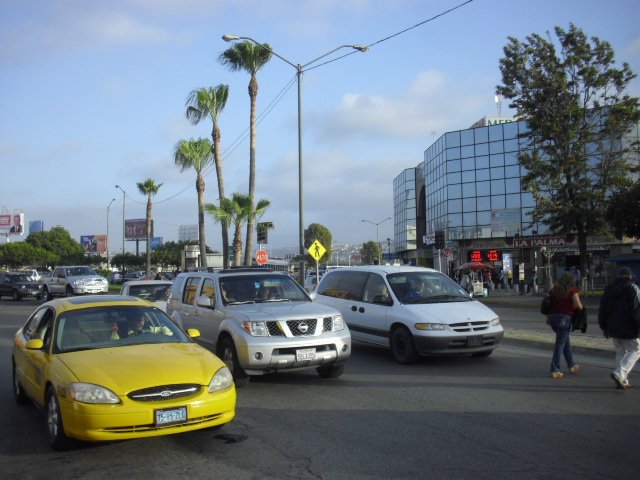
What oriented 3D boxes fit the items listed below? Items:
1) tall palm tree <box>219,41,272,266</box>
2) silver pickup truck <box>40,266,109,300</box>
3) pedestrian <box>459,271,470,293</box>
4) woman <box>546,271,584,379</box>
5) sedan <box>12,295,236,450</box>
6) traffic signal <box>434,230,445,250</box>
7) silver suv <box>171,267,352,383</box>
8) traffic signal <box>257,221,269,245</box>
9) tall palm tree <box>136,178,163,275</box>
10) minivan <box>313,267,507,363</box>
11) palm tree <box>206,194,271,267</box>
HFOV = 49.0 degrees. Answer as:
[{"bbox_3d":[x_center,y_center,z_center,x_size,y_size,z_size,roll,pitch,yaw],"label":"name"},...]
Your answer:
[{"bbox_3d":[-3.732,-3.382,35.200,2.700,13.100,2.700,-1,-2,0],"label":"tall palm tree"},{"bbox_3d":[-13.262,2.421,37.800,2.000,1.900,5.700,1,-3,-38],"label":"silver pickup truck"},{"bbox_3d":[8.668,2.582,42.000,0.450,1.600,0.550,0,-2,-13],"label":"pedestrian"},{"bbox_3d":[3.774,1.307,10.800,0.600,1.660,0.550,-3,-3,37],"label":"woman"},{"bbox_3d":[-2.592,1.430,8.614,1.880,1.430,5.000,1,-3,-29],"label":"sedan"},{"bbox_3d":[6.293,0.026,37.000,0.480,1.050,0.360,-1,-2,9],"label":"traffic signal"},{"bbox_3d":[-1.216,1.377,12.275,1.900,1.800,4.760,0,-3,-28],"label":"silver suv"},{"bbox_3d":[-2.823,-0.319,34.500,0.500,1.050,0.360,-1,-2,-6],"label":"traffic signal"},{"bbox_3d":[-13.589,-0.359,56.000,2.100,9.100,2.100,-1,-2,0],"label":"tall palm tree"},{"bbox_3d":[1.666,1.440,14.351,1.960,1.760,4.950,0,-3,-25],"label":"minivan"},{"bbox_3d":[-4.176,0.410,36.000,3.250,5.700,3.100,-1,-2,0],"label":"palm tree"}]

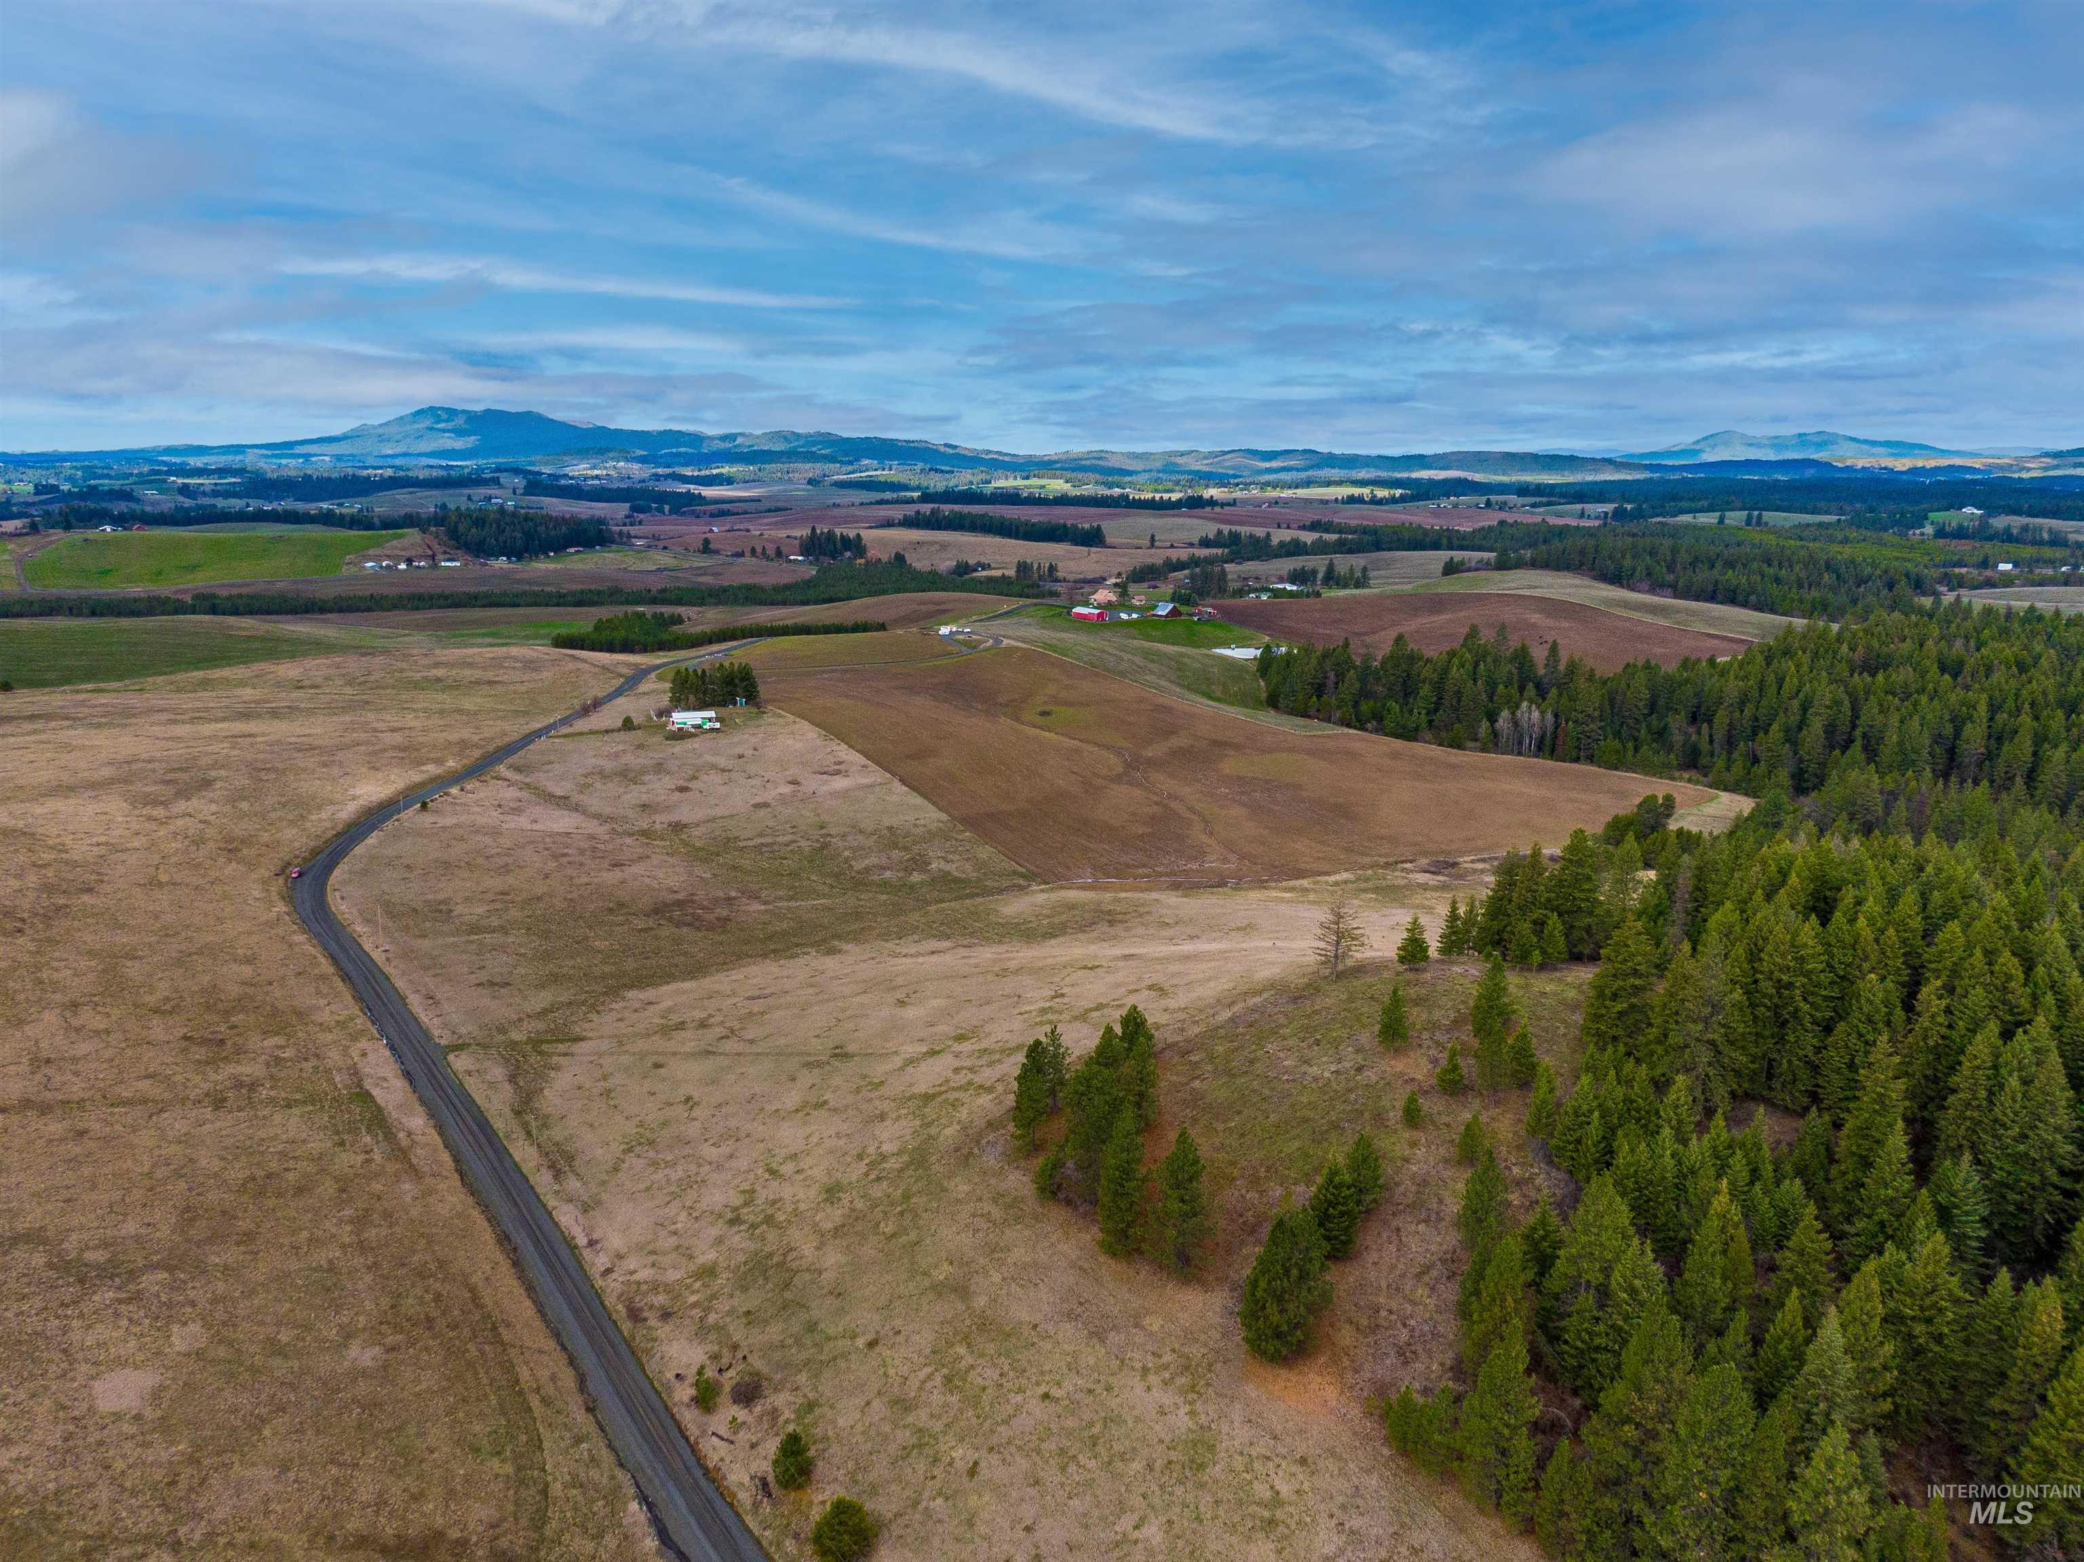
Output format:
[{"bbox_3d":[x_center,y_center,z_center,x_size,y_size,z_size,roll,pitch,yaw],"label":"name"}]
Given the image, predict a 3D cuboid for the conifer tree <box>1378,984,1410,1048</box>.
[{"bbox_3d":[60.630,40.520,248.560,5.180,11.610,5.180,0,12,0],"label":"conifer tree"}]

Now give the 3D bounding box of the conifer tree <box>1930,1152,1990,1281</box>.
[{"bbox_3d":[95.950,45.710,151.050,6.280,14.970,6.280,0,13,0],"label":"conifer tree"}]

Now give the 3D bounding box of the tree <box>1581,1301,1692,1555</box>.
[{"bbox_3d":[45.610,49.880,110.840,8.360,22.330,8.360,0,13,0],"label":"tree"}]

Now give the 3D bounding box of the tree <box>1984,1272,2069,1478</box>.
[{"bbox_3d":[107.930,65.180,157.730,7.470,24.640,7.470,0,12,0],"label":"tree"}]

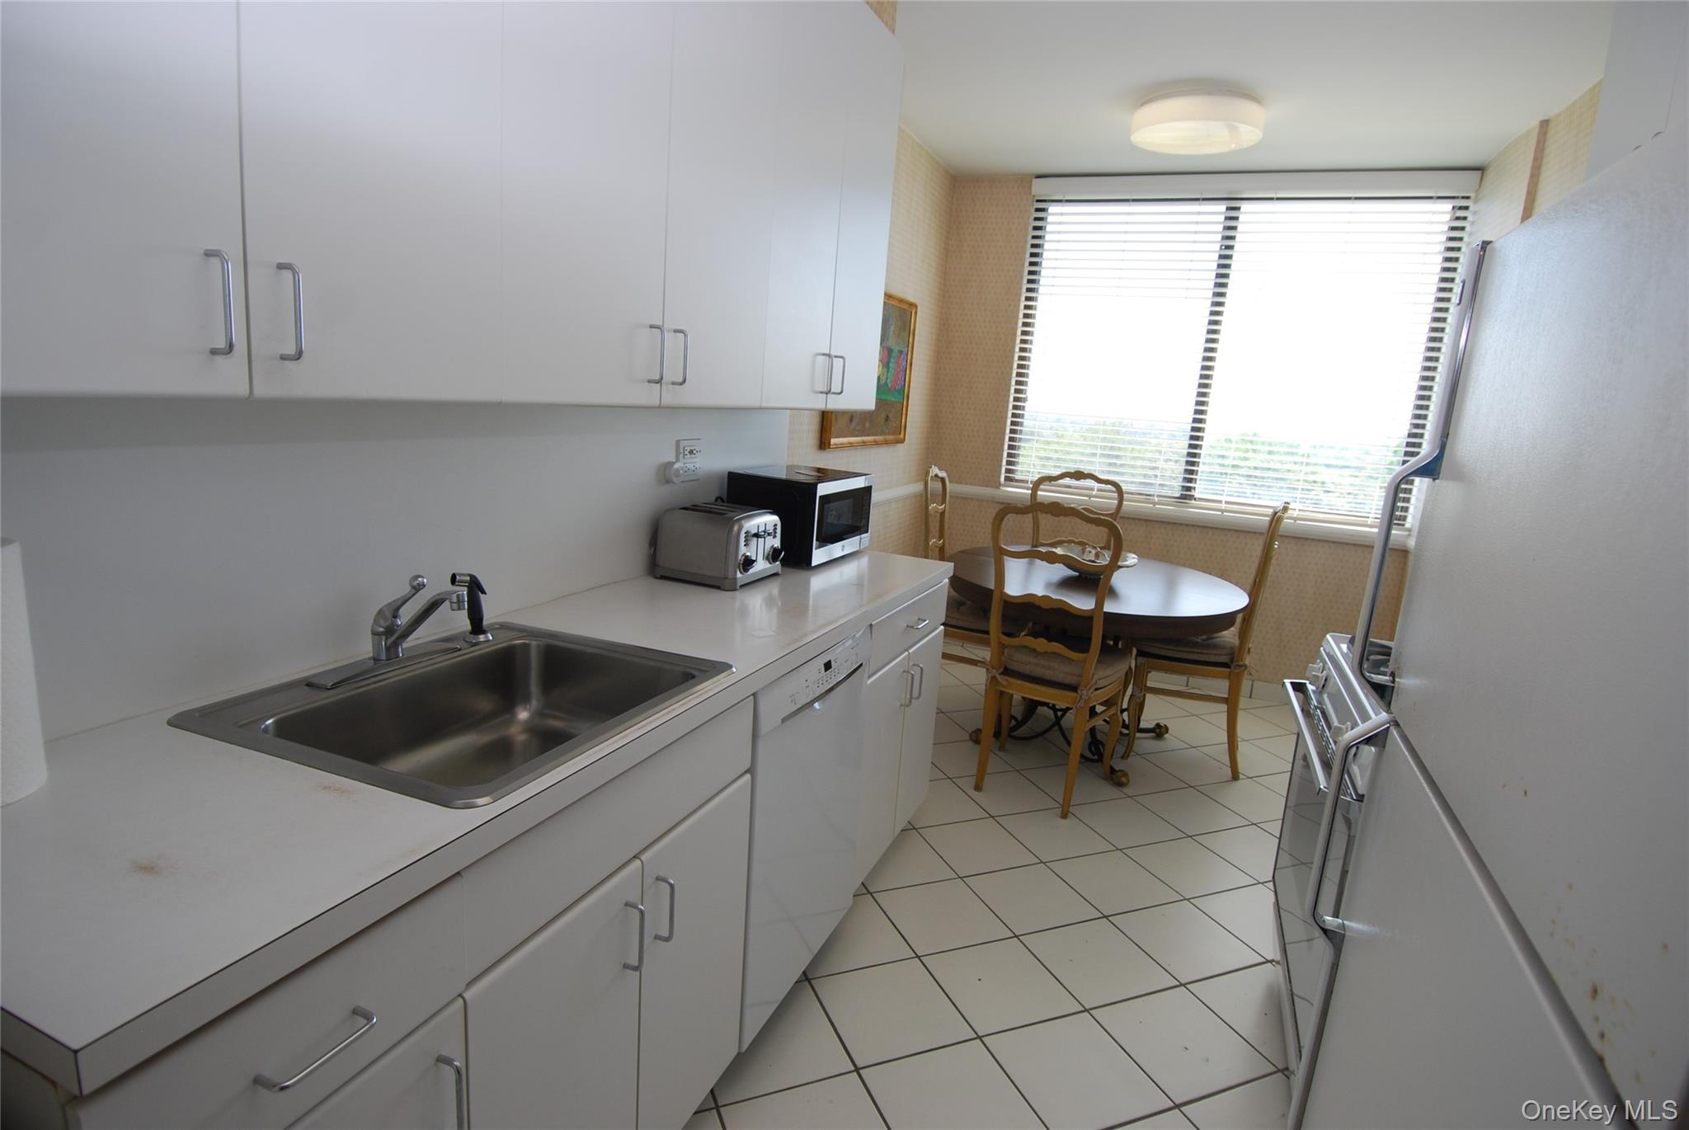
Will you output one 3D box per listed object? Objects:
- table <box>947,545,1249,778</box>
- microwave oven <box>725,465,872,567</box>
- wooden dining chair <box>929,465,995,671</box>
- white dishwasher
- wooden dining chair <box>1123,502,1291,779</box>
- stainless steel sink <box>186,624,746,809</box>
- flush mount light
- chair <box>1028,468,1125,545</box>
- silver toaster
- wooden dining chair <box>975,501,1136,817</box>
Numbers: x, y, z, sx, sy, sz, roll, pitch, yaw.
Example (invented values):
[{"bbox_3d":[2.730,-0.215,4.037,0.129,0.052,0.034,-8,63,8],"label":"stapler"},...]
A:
[{"bbox_3d":[1.023,0.414,3.627,1.280,0.755,1.280,8,12,22],"label":"table"},{"bbox_3d":[-0.140,-0.166,2.773,0.320,0.264,0.435,9,12,24],"label":"microwave oven"},{"bbox_3d":[0.621,0.133,3.960,0.515,1.120,0.470,8,12,19],"label":"wooden dining chair"},{"bbox_3d":[-0.345,0.548,2.086,0.600,0.820,0.600,8,12,22],"label":"white dishwasher"},{"bbox_3d":[1.512,0.274,3.556,0.515,1.120,0.470,8,12,22],"label":"wooden dining chair"},{"bbox_3d":[-0.598,0.295,1.439,0.567,0.185,0.680,8,12,22],"label":"stainless steel sink"},{"bbox_3d":[1.318,-1.649,3.150,0.457,0.108,0.457,8,12,22],"label":"flush mount light"},{"bbox_3d":[1.090,0.143,4.066,0.470,1.120,0.515,5,11,7],"label":"chair"},{"bbox_3d":[-0.337,-0.063,2.359,0.275,0.195,0.270,8,12,20],"label":"silver toaster"},{"bbox_3d":[0.799,0.307,3.158,0.470,1.120,0.515,11,13,31],"label":"wooden dining chair"}]

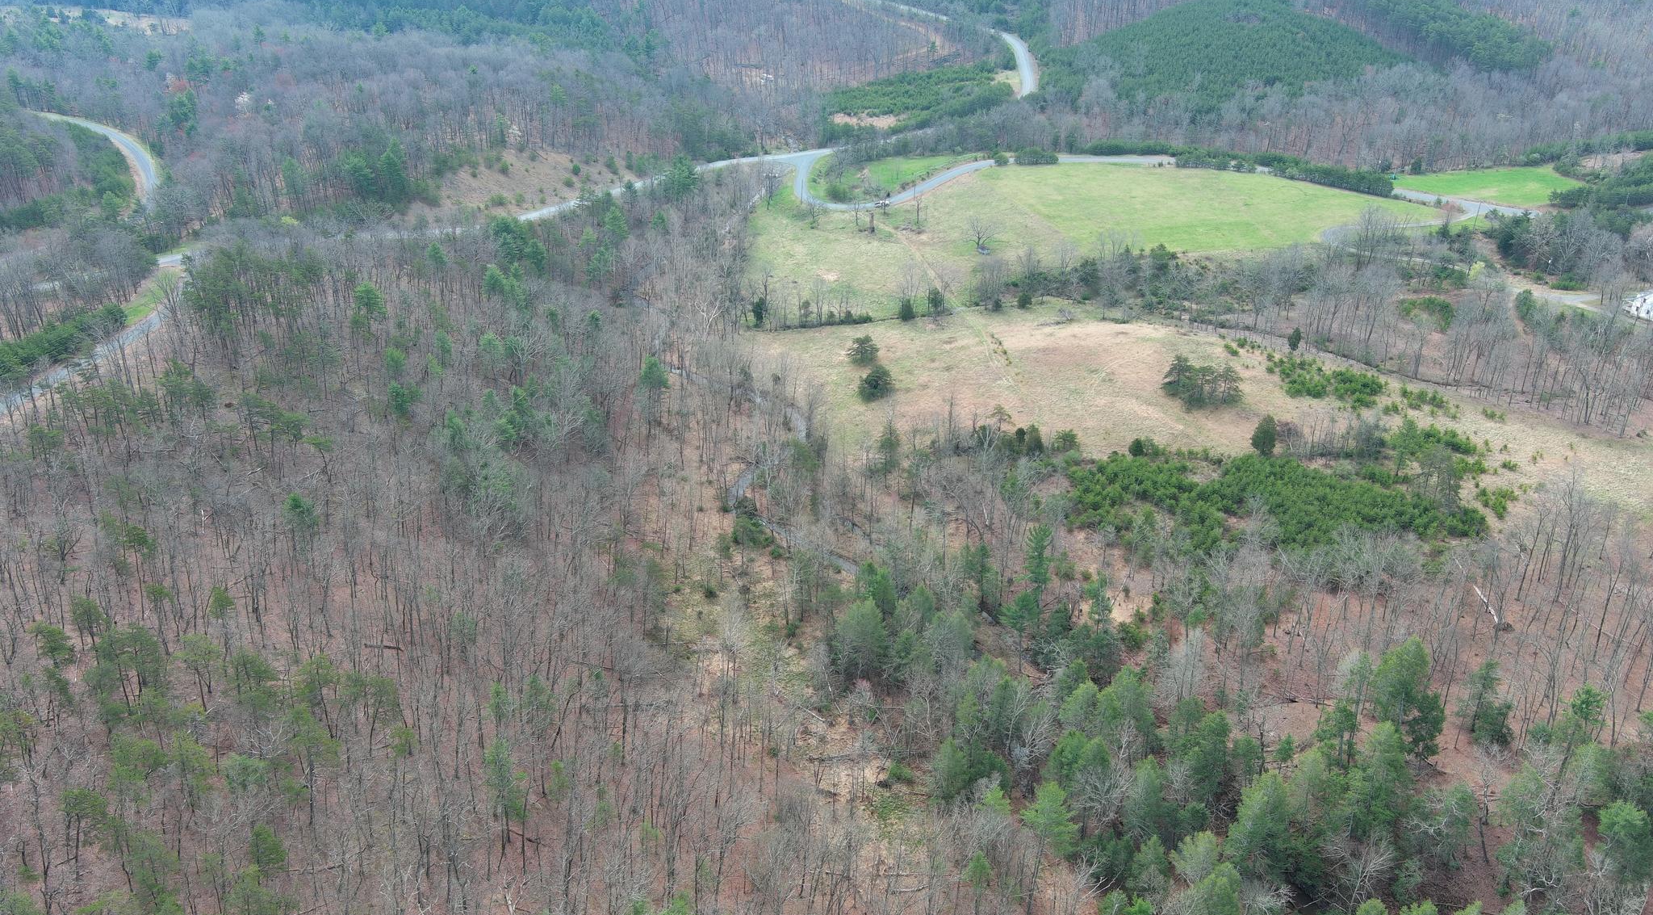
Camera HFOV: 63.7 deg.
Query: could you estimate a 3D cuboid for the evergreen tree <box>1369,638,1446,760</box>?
[{"bbox_3d":[75.680,31.490,170.310,9.580,19.100,9.390,0,24,0],"label":"evergreen tree"}]

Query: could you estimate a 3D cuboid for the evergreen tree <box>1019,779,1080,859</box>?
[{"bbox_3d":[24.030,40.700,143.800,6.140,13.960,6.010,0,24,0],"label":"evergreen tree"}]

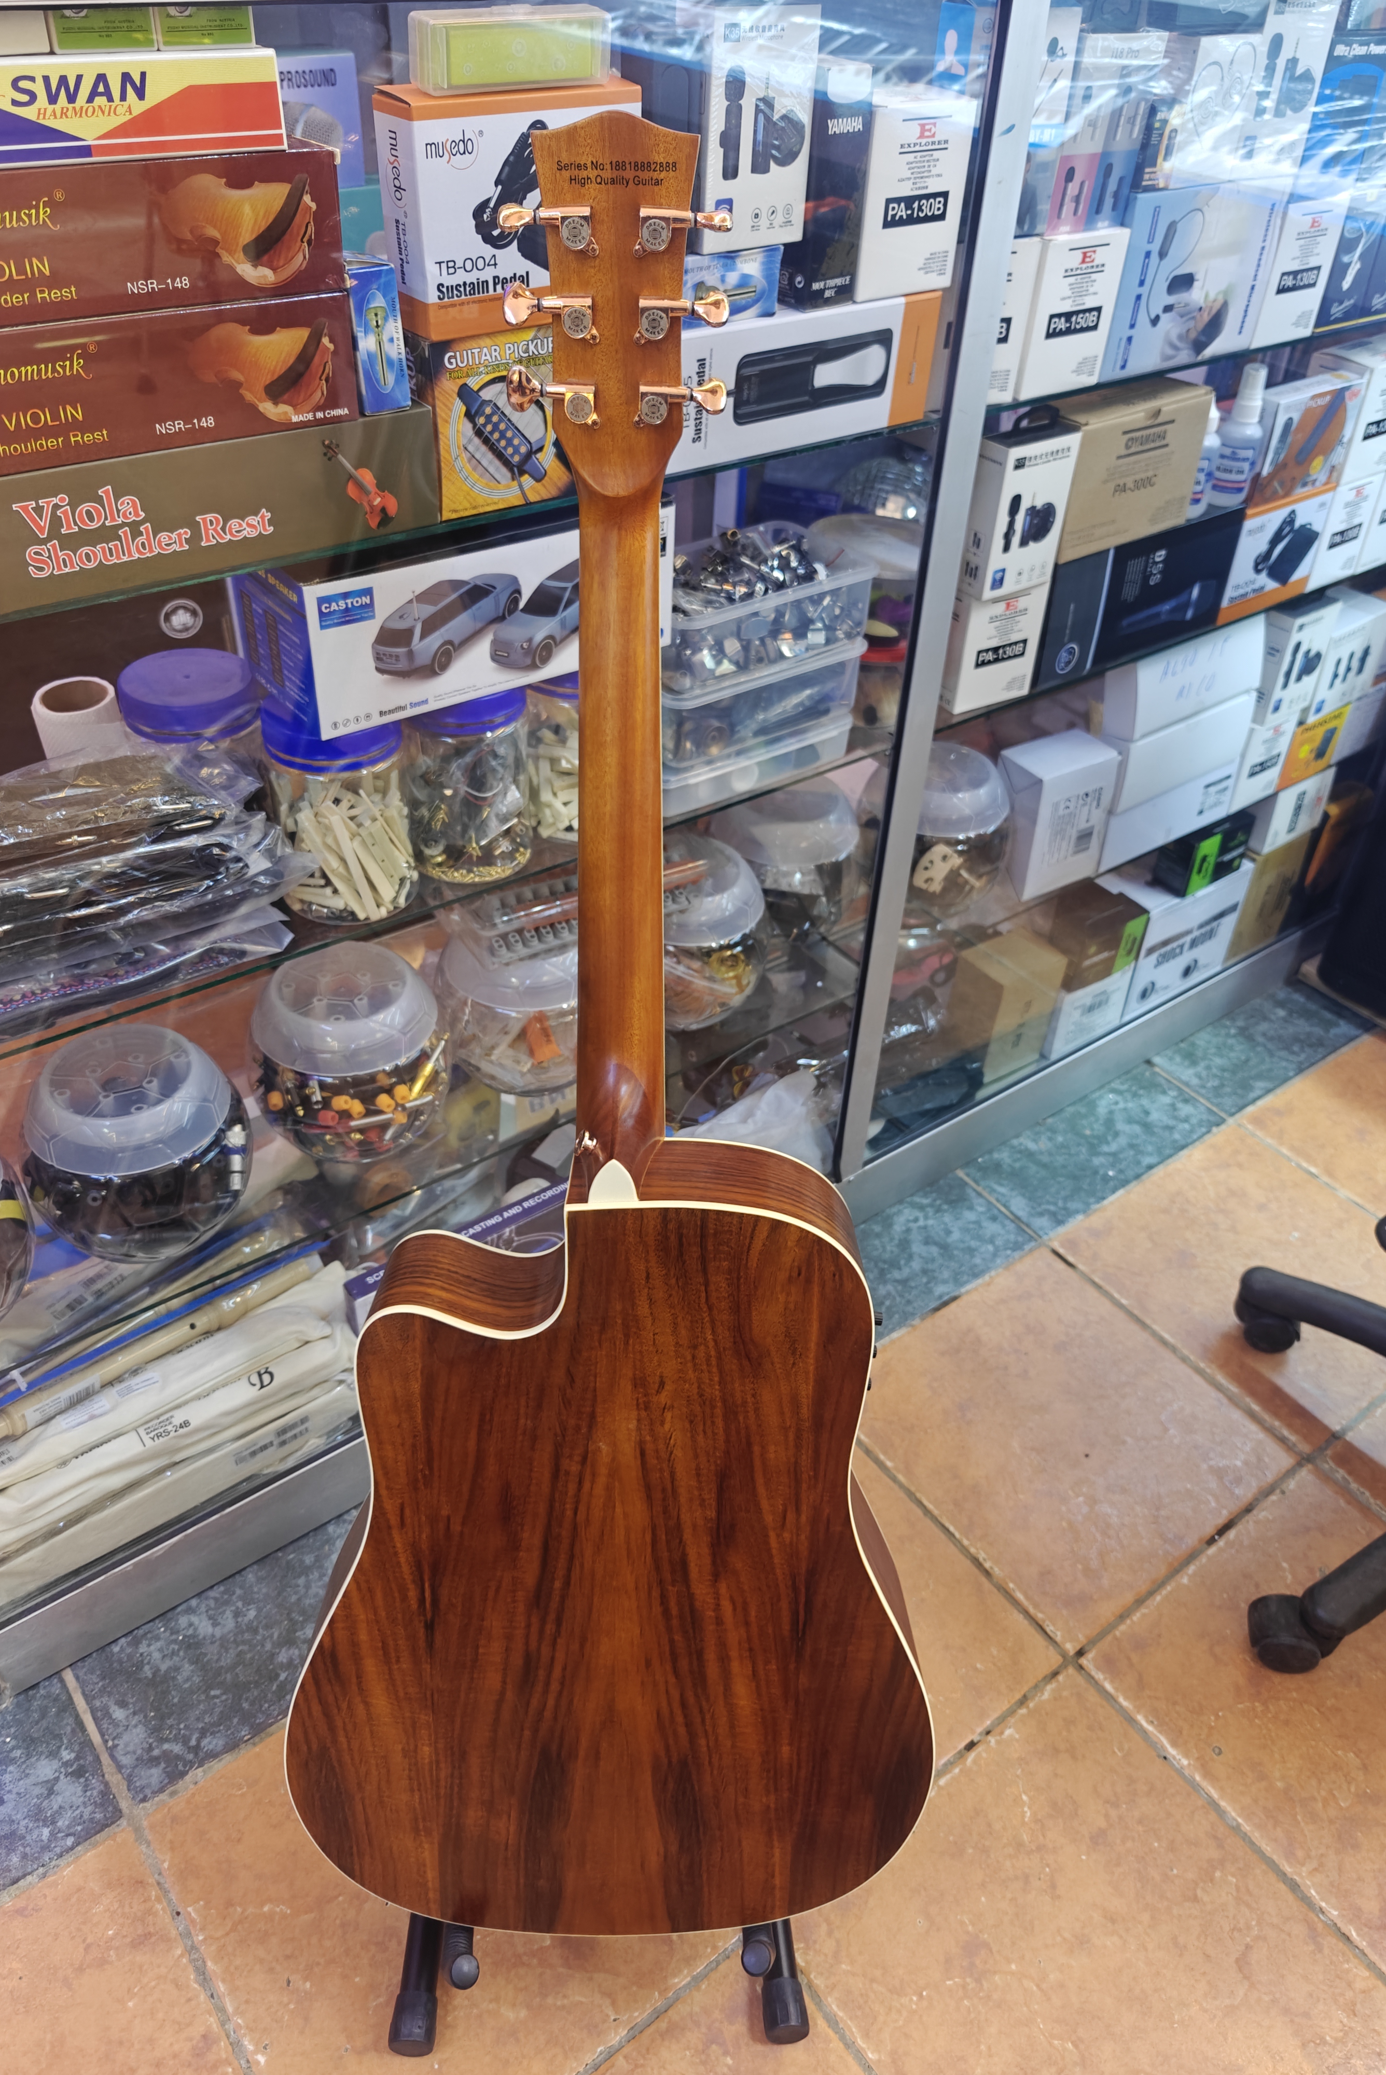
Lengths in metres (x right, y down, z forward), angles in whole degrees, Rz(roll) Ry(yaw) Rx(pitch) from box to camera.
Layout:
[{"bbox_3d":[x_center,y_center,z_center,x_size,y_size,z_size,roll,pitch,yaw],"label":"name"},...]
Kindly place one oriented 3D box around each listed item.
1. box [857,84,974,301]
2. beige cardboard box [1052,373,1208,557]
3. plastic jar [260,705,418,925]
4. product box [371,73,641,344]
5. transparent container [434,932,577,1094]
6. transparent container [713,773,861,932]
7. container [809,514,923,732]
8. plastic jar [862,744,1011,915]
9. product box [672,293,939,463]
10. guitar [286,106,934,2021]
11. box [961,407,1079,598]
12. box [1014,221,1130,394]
[{"bbox_3d":[0.131,-0.565,0.967,0.095,0.110,0.055,-26,47,-30],"label":"box"},{"bbox_3d":[0.367,-0.501,1.268,0.176,0.116,0.062,-26,47,-30],"label":"beige cardboard box"},{"bbox_3d":[-0.245,-0.163,1.006,0.095,0.147,0.095,2,39,-1],"label":"plastic jar"},{"bbox_3d":[-0.097,-0.466,0.806,0.148,0.112,0.039,-26,47,-30],"label":"product box"},{"bbox_3d":[-0.151,-0.042,1.301,0.164,0.151,0.164,2,39,-1],"label":"transparent container"},{"bbox_3d":[0.091,-0.172,1.382,0.150,0.155,0.150,2,39,-1],"label":"transparent container"},{"bbox_3d":[0.161,-0.372,1.284,0.122,0.154,0.122,2,39,-1],"label":"container"},{"bbox_3d":[0.239,-0.203,1.429,0.151,0.156,0.151,2,39,-1],"label":"plastic jar"},{"bbox_3d":[0.053,-0.478,1.031,0.260,0.090,0.075,-24,46,-29],"label":"product box"},{"bbox_3d":[-0.043,0.068,0.823,0.402,1.035,0.128,1,19,-2],"label":"guitar"},{"bbox_3d":[0.267,-0.431,1.182,0.082,0.124,0.028,-23,46,-28],"label":"box"},{"bbox_3d":[0.279,-0.586,1.156,0.099,0.114,0.067,-24,46,-29],"label":"box"}]

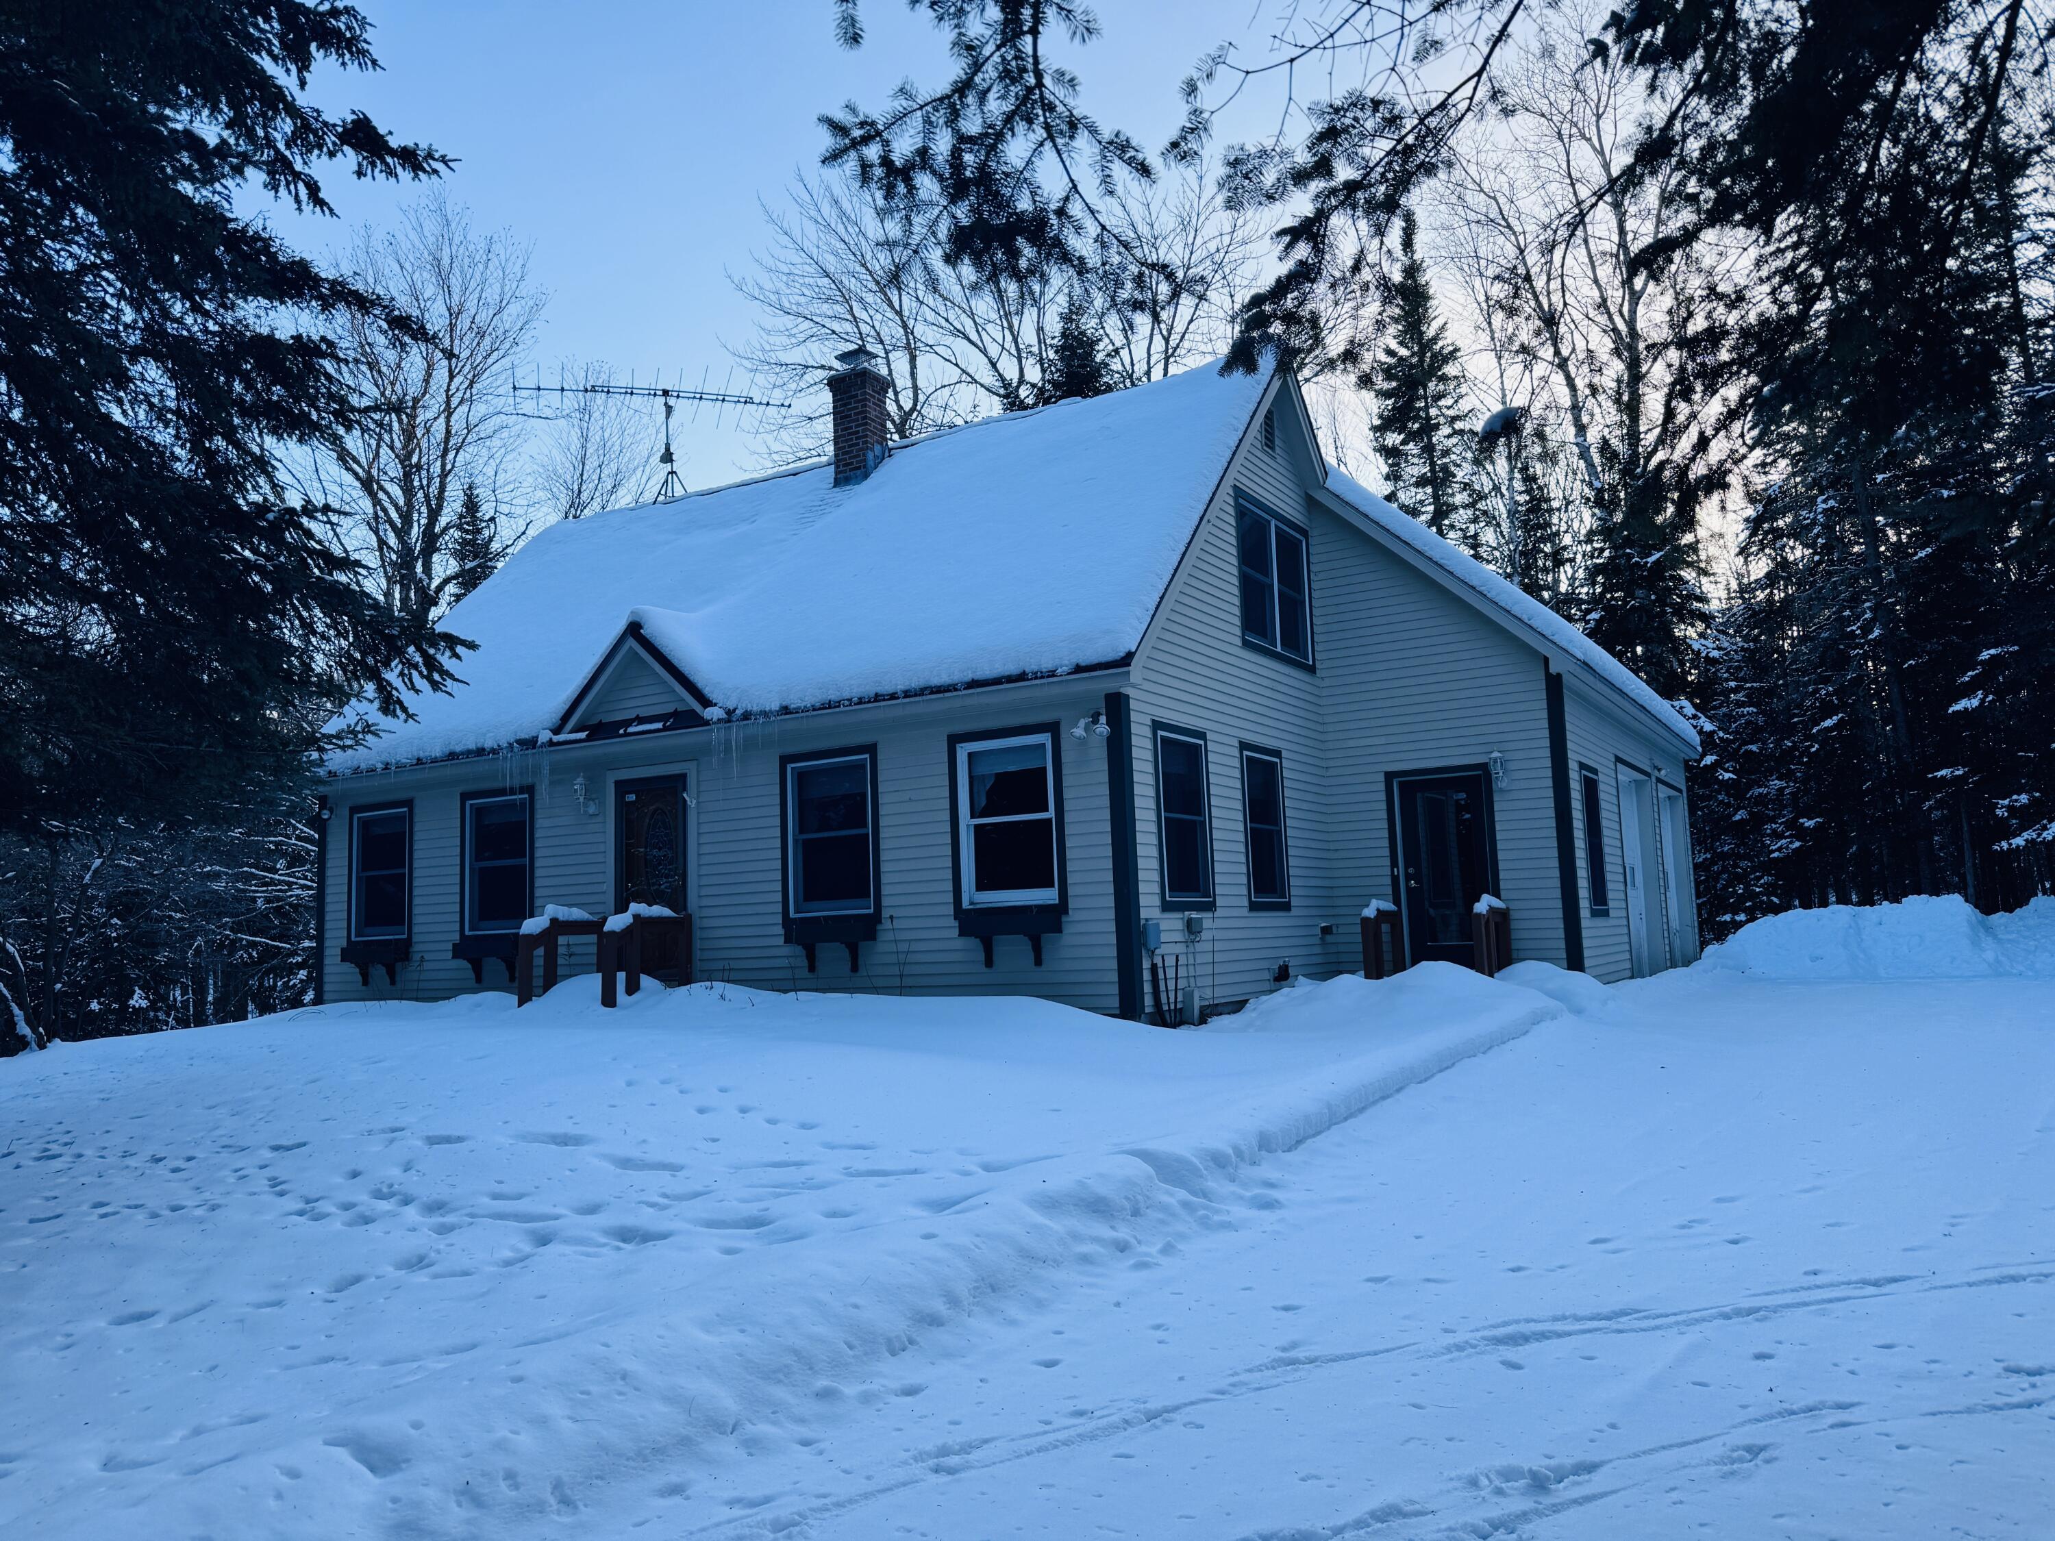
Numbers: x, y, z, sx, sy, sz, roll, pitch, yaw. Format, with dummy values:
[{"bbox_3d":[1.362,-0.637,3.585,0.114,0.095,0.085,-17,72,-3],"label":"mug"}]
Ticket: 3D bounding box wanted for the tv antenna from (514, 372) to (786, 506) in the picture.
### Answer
[{"bbox_3d":[-5.288,-4.555,20.283,3.800,1.732,2.450,0,-7,-18],"label":"tv antenna"}]

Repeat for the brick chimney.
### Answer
[{"bbox_3d":[-2.110,-4.476,17.998,0.600,1.848,0.500,-6,-8,31],"label":"brick chimney"}]

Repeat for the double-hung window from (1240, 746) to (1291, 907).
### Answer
[{"bbox_3d":[2.389,0.583,14.239,0.100,1.630,1.085,-6,-8,31],"label":"double-hung window"}]

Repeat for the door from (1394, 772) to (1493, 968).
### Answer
[{"bbox_3d":[4.449,1.098,15.183,0.945,2.080,0.100,-6,-8,31],"label":"door"}]

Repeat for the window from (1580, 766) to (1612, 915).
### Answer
[{"bbox_3d":[6.275,0.787,15.746,0.100,1.640,1.085,-6,-8,31],"label":"window"}]

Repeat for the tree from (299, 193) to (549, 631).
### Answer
[{"bbox_3d":[-12.628,-3.821,29.561,5.300,17.310,5.300,1,-7,-23],"label":"tree"}]

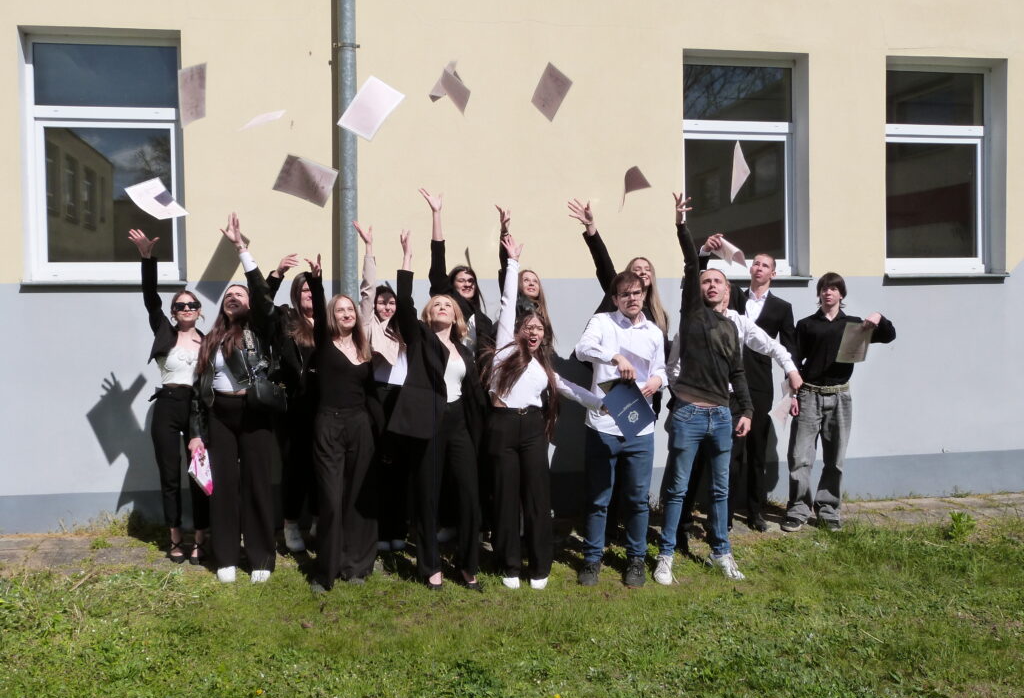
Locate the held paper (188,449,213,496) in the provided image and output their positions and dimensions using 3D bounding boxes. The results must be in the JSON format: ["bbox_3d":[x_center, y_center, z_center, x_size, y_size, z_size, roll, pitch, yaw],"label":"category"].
[{"bbox_3d":[-1.851,0.716,5.800,0.170,0.250,0.030,21,-41,-41],"label":"held paper"}]

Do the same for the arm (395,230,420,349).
[{"bbox_3d":[-0.610,-0.347,5.700,0.150,0.700,0.170,-2,2,-6],"label":"arm"}]

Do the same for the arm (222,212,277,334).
[{"bbox_3d":[-1.554,-0.453,5.780,0.170,0.730,0.180,-14,6,-8],"label":"arm"}]

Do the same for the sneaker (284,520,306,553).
[{"bbox_3d":[-1.450,1.261,6.499,0.100,0.130,0.270,-2,2,-23],"label":"sneaker"}]

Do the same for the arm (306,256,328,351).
[{"bbox_3d":[-1.076,-0.252,5.400,0.130,0.560,0.220,-1,3,0],"label":"arm"}]

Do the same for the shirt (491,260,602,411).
[{"bbox_3d":[0.193,-0.075,5.450,0.630,0.850,0.360,-1,3,-9],"label":"shirt"}]

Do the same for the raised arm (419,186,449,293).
[{"bbox_3d":[-0.497,-0.687,6.300,0.170,0.710,0.160,-3,3,0],"label":"raised arm"}]

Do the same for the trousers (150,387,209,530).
[{"bbox_3d":[-2.078,0.684,6.100,0.360,0.900,0.260,-1,3,-6],"label":"trousers"}]

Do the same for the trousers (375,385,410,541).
[{"bbox_3d":[-0.784,0.751,6.350,0.350,1.030,0.270,-1,2,-6],"label":"trousers"}]

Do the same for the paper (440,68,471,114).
[{"bbox_3d":[-0.358,-1.662,6.300,0.040,0.200,0.280,-17,48,-29],"label":"paper"}]

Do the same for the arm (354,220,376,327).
[{"bbox_3d":[-0.938,-0.483,6.250,0.150,0.690,0.180,-1,3,0],"label":"arm"}]

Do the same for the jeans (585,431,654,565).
[{"bbox_3d":[0.618,0.815,5.660,0.420,0.840,0.290,-1,2,5],"label":"jeans"}]

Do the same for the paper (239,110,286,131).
[{"bbox_3d":[-1.342,-1.229,5.250,0.280,0.050,0.210,-18,21,-3],"label":"paper"}]

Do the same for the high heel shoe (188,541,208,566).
[{"bbox_3d":[-1.975,1.284,6.130,0.090,0.120,0.220,-1,2,-9],"label":"high heel shoe"}]

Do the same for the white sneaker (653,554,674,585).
[{"bbox_3d":[0.897,1.298,5.760,0.110,0.120,0.290,-1,2,14],"label":"white sneaker"}]

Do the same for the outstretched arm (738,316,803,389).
[{"bbox_3d":[1.602,0.015,6.050,0.150,0.570,0.140,-48,-17,20],"label":"outstretched arm"}]

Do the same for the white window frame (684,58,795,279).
[{"bbox_3d":[1.782,-1.441,7.814,1.050,1.730,0.110,-1,3,-10],"label":"white window frame"}]

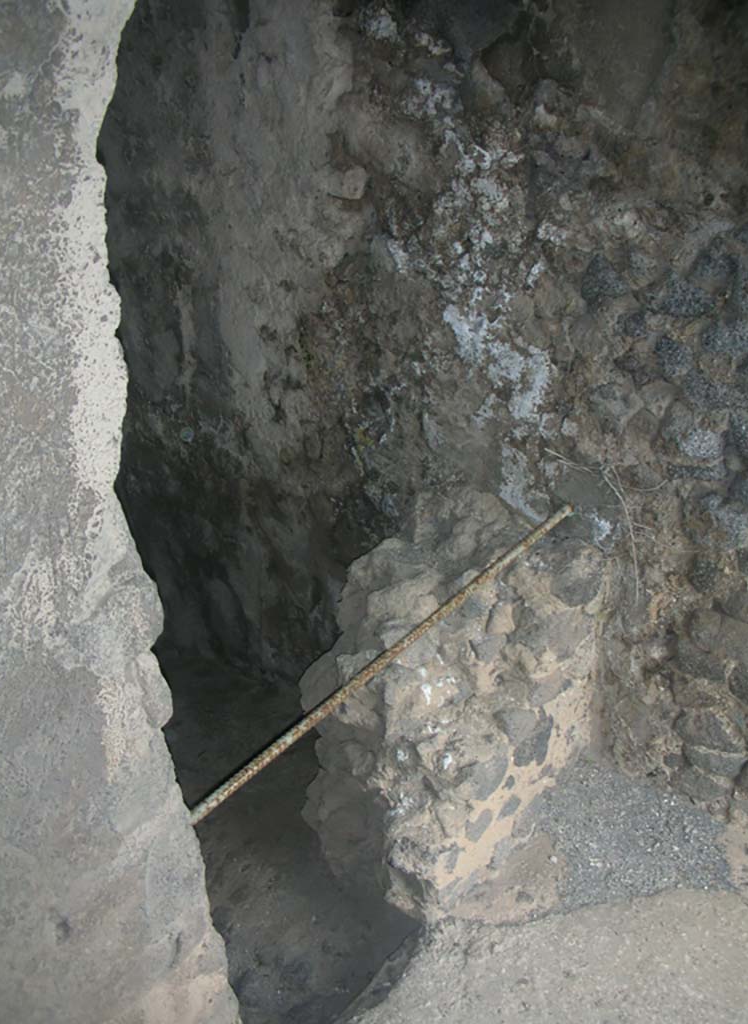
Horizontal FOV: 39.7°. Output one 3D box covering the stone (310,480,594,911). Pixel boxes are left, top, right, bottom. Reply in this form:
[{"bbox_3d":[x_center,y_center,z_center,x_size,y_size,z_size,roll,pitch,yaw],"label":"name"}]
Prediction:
[{"bbox_3d":[0.122,0.342,2.012,0.360,0.520,0.530,21,36,34],"label":"stone"}]

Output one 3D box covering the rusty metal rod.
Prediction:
[{"bbox_3d":[0.066,0.212,1.755,0.018,0.018,1.106,20,36,33],"label":"rusty metal rod"}]

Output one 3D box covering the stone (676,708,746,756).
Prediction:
[{"bbox_3d":[0.654,0.412,1.993,0.130,0.092,0.080,21,36,34],"label":"stone"}]

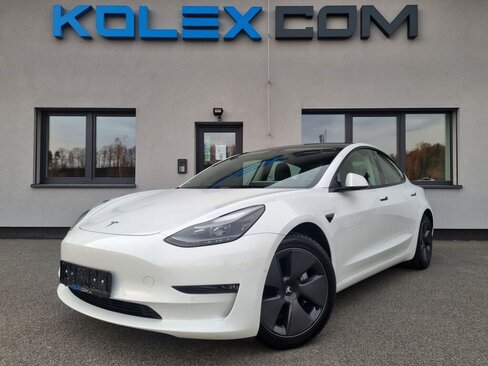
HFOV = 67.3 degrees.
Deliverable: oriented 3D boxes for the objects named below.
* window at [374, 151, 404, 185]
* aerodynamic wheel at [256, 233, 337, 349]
[{"bbox_3d":[1.460,-0.135,3.709,0.100,0.380,0.850,-20,-14,37],"label":"window"},{"bbox_3d":[0.232,0.621,2.171,0.665,0.665,0.235,1,-2,-26],"label":"aerodynamic wheel"}]

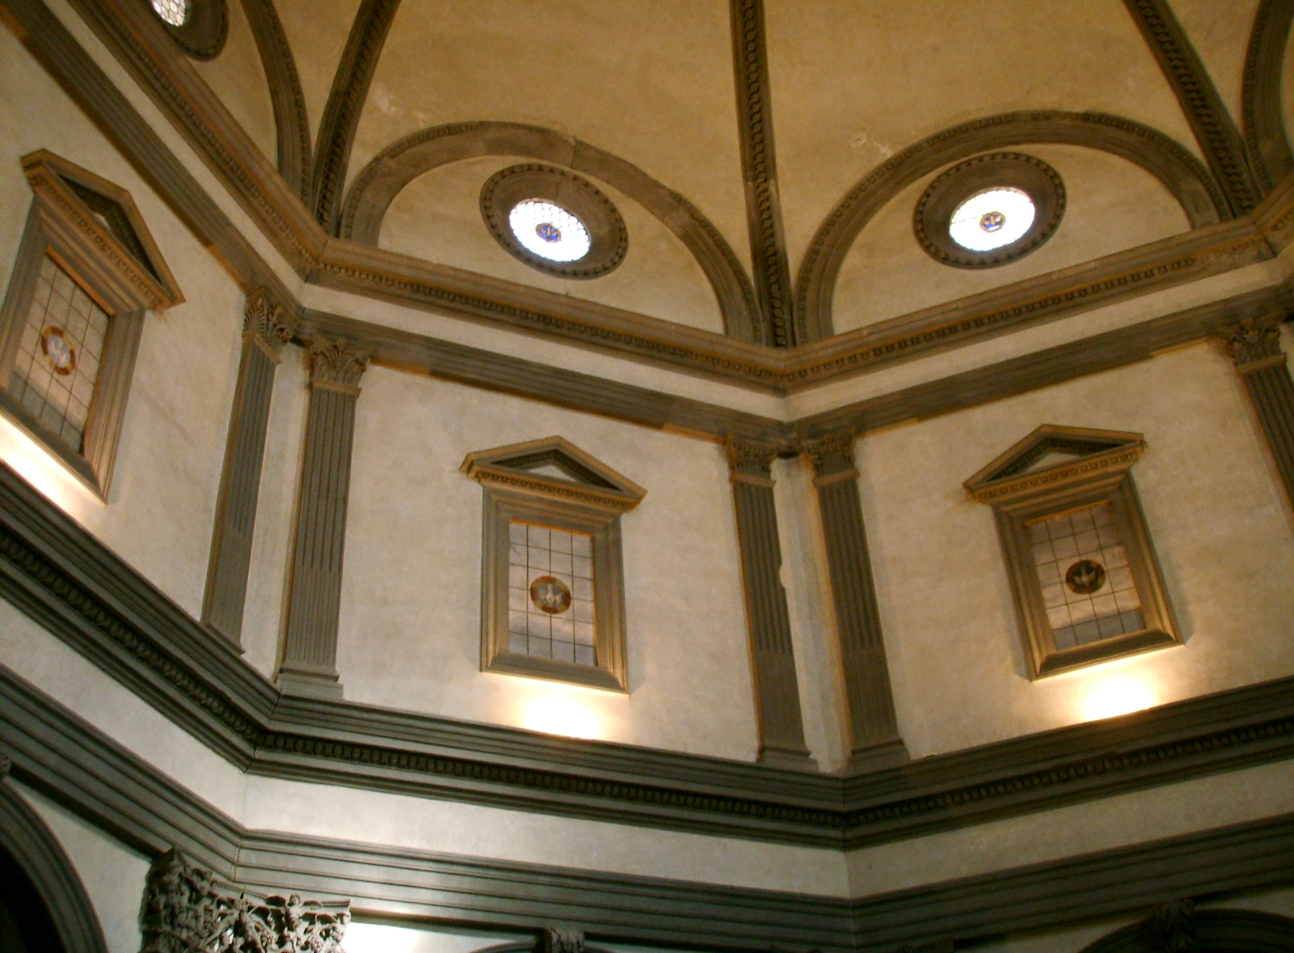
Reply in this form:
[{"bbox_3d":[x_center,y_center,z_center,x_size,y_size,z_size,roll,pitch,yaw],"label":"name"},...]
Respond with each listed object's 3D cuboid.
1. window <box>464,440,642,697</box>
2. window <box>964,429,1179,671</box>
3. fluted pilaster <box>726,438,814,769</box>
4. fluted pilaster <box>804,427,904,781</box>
[{"bbox_3d":[-0.700,0.636,11.994,1.610,2.369,0.239,12,-40,-20],"label":"window"},{"bbox_3d":[3.474,0.530,11.827,1.509,2.235,0.301,-16,-39,15],"label":"window"},{"bbox_3d":[1.030,1.056,12.618,0.520,3.349,0.193,12,-40,-20],"label":"fluted pilaster"},{"bbox_3d":[1.802,1.040,12.652,0.520,3.335,0.193,-16,-39,15],"label":"fluted pilaster"}]

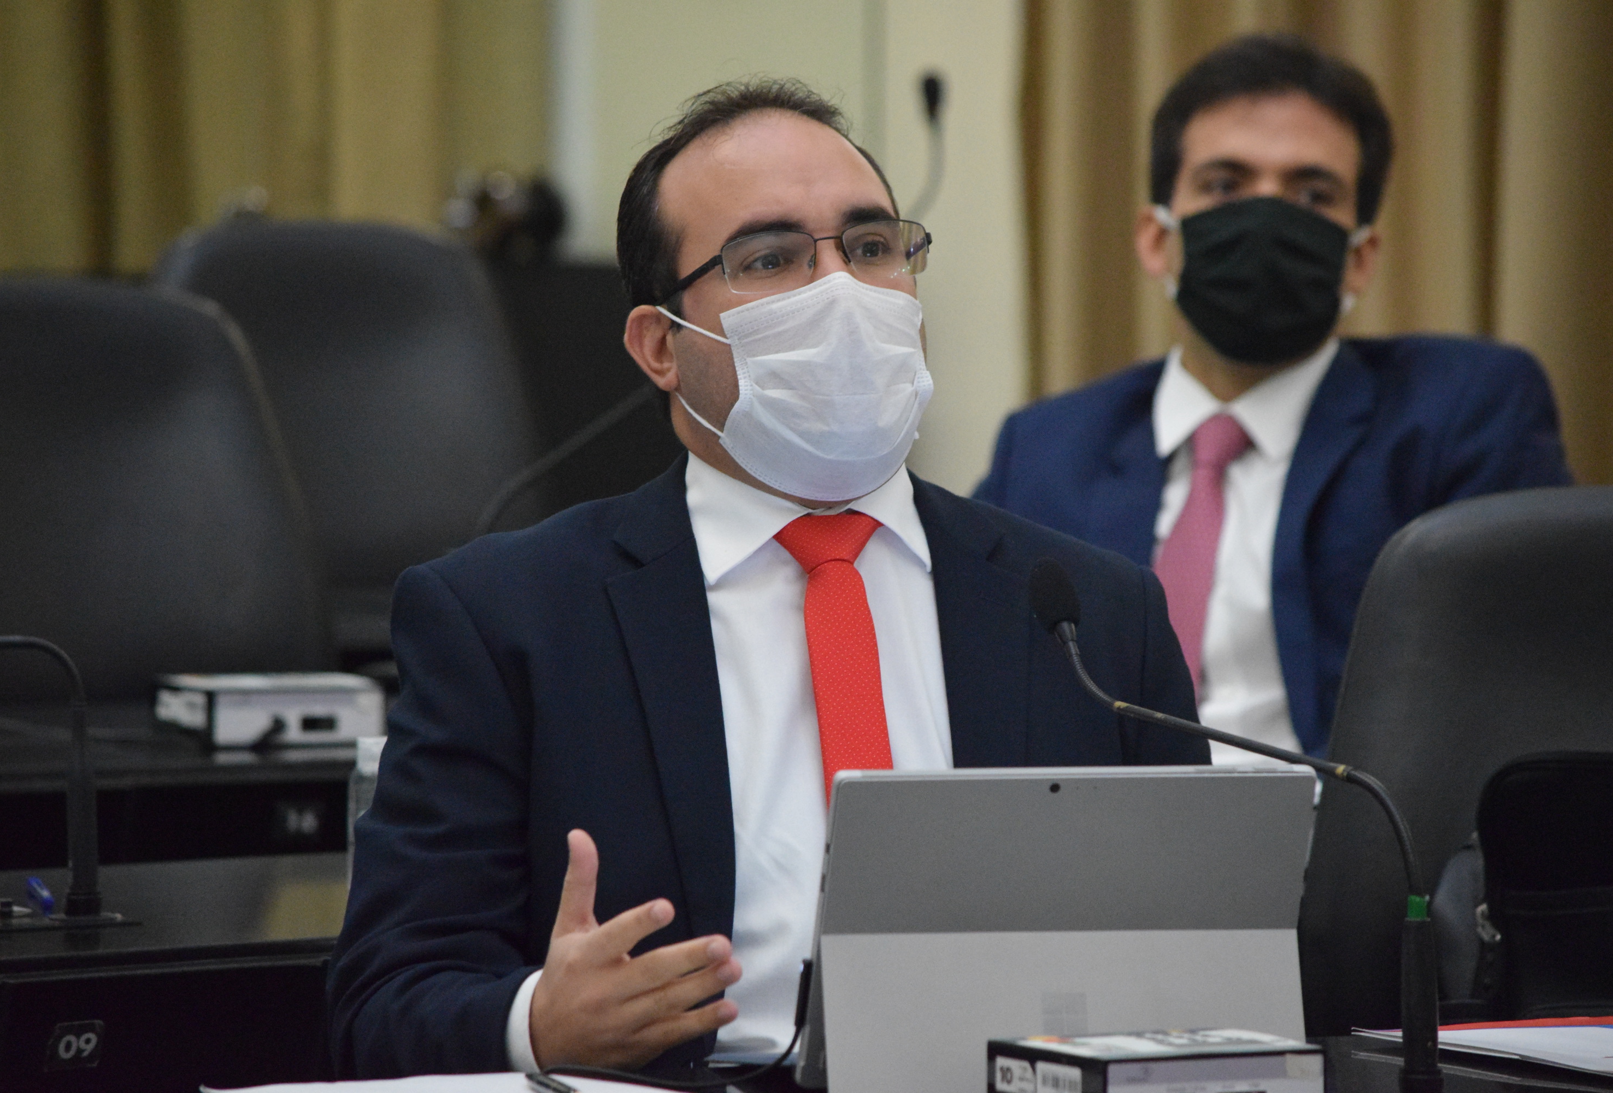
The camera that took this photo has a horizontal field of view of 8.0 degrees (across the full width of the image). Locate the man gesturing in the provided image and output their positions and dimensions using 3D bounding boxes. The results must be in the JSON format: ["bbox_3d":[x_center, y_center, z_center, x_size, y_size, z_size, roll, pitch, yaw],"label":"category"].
[{"bbox_3d":[0.000,0.385,6.710,0.540,1.280,0.720,-1,3,-14],"label":"man gesturing"}]

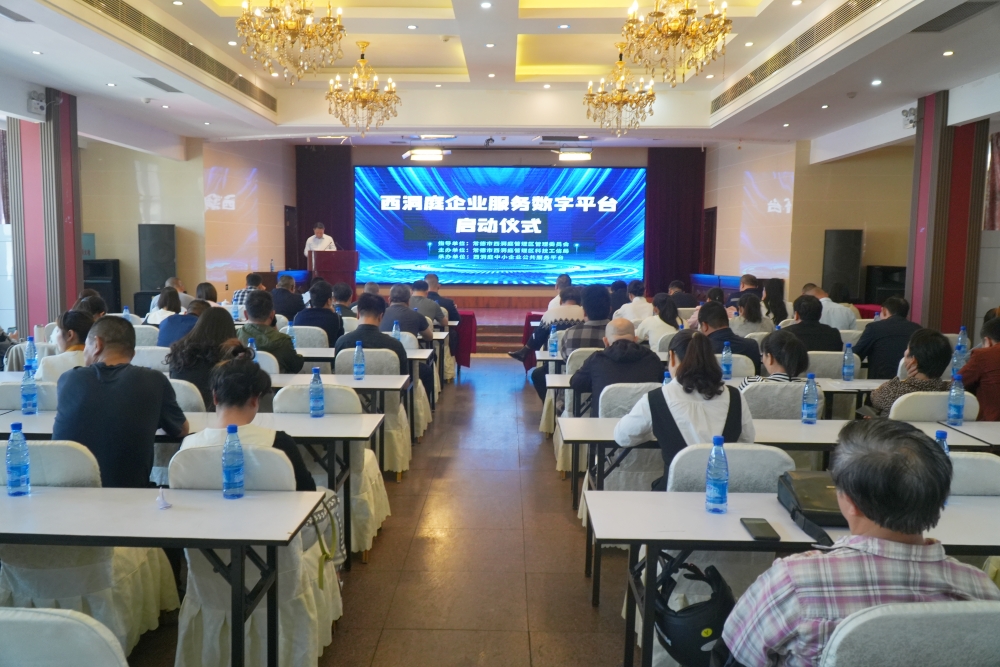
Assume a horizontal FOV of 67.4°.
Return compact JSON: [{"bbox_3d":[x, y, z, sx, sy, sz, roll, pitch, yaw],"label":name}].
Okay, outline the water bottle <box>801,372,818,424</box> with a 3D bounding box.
[{"bbox_3d":[1.468,0.309,3.541,0.068,0.234,0.068,1,6,1],"label":"water bottle"}]

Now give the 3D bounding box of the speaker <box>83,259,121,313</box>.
[{"bbox_3d":[-5.485,-0.327,10.402,0.460,1.394,0.450,-1,6,-11],"label":"speaker"}]

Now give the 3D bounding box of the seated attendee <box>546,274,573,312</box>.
[{"bbox_3d":[0.752,-0.064,8.988,0.480,1.287,0.780,0,6,-2],"label":"seated attendee"}]

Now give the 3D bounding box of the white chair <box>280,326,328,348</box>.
[{"bbox_3d":[-1.636,0.379,6.566,0.470,0.890,0.560,1,6,1],"label":"white chair"}]

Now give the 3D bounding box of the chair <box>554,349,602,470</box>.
[{"bbox_3d":[0.620,0.538,5.333,0.500,0.890,0.600,1,6,1],"label":"chair"}]

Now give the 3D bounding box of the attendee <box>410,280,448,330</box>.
[{"bbox_3d":[-0.799,0.055,7.965,0.500,1.249,0.780,1,6,3],"label":"attendee"}]

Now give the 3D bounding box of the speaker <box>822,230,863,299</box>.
[{"bbox_3d":[4.951,-0.977,10.803,0.500,0.980,0.480,3,7,18],"label":"speaker"}]

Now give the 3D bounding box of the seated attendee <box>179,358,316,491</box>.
[{"bbox_3d":[-0.956,0.614,2.995,0.540,1.170,0.740,1,6,1],"label":"seated attendee"}]

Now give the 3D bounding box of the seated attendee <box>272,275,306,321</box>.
[{"bbox_3d":[-2.204,0.025,7.931,0.500,1.292,0.780,2,6,11],"label":"seated attendee"}]

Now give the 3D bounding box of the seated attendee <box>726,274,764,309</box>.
[{"bbox_3d":[3.310,-0.124,10.169,0.550,1.330,0.780,1,6,0],"label":"seated attendee"}]

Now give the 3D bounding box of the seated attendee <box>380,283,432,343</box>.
[{"bbox_3d":[-0.777,0.198,6.399,0.530,1.260,0.750,1,6,1],"label":"seated attendee"}]

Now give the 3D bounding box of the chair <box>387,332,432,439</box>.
[{"bbox_3d":[-0.841,0.400,6.210,0.470,0.900,0.550,1,6,1],"label":"chair"}]

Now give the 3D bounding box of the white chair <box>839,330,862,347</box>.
[{"bbox_3d":[3.216,0.397,7.171,0.500,0.885,0.540,1,6,0],"label":"white chair"}]

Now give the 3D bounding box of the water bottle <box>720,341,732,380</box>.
[{"bbox_3d":[1.421,0.171,4.660,0.066,0.232,0.066,1,6,1],"label":"water bottle"}]

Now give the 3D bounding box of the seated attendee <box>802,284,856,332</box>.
[{"bbox_3d":[2.820,0.233,6.535,0.530,1.290,0.800,1,6,1],"label":"seated attendee"}]

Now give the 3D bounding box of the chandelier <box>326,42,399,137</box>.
[{"bbox_3d":[-1.539,-2.736,8.454,0.850,1.040,0.850,1,6,1],"label":"chandelier"}]

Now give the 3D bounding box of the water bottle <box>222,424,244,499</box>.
[{"bbox_3d":[-0.845,0.403,2.391,0.067,0.229,0.067,1,6,1],"label":"water bottle"}]

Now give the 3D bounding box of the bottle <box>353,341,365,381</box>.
[{"bbox_3d":[-0.858,0.165,4.565,0.067,0.231,0.067,1,6,1],"label":"bottle"}]

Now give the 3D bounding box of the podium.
[{"bbox_3d":[-2.616,-0.742,12.027,0.780,1.151,0.500,-1,6,-9],"label":"podium"}]

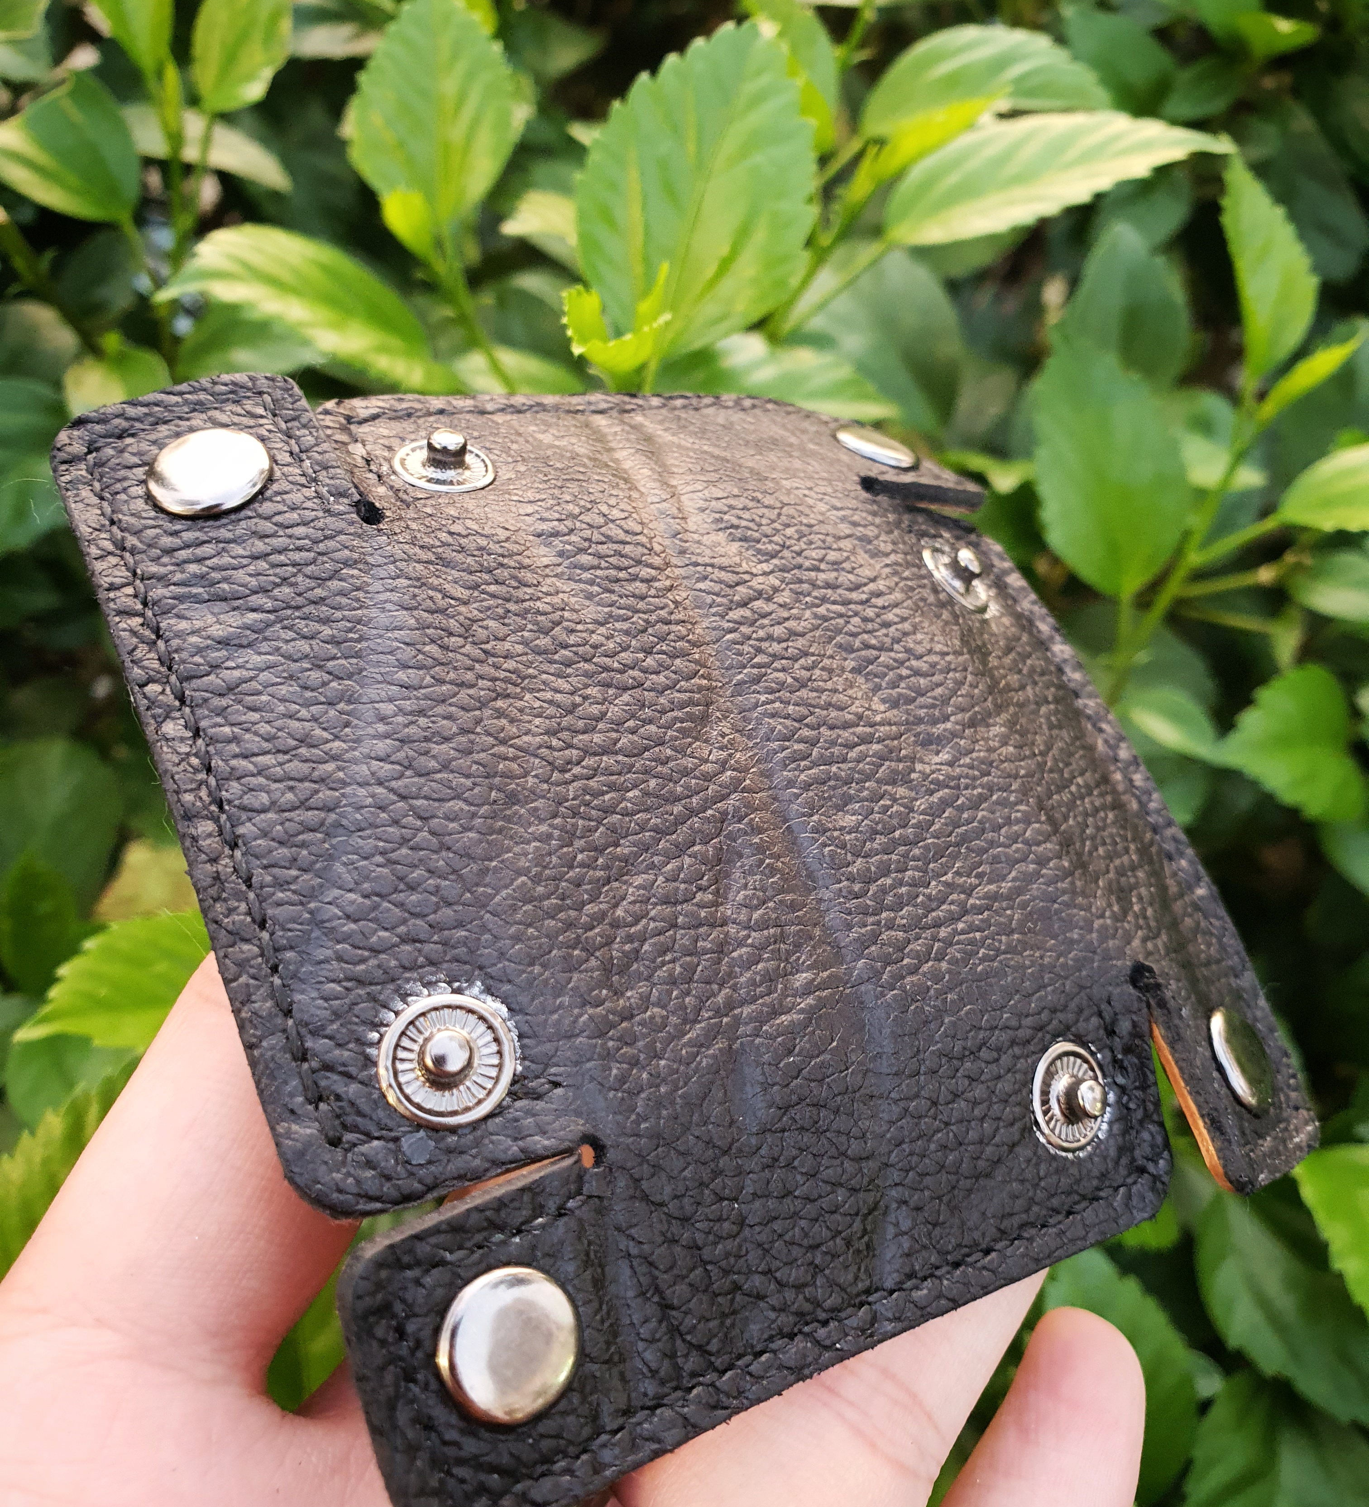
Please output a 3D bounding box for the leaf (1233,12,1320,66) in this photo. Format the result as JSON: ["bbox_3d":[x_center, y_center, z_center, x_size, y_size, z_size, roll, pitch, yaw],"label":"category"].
[{"bbox_3d":[0.198,-0.240,0.460,0.031,0.009,0.018,10,41,7],"label":"leaf"}]

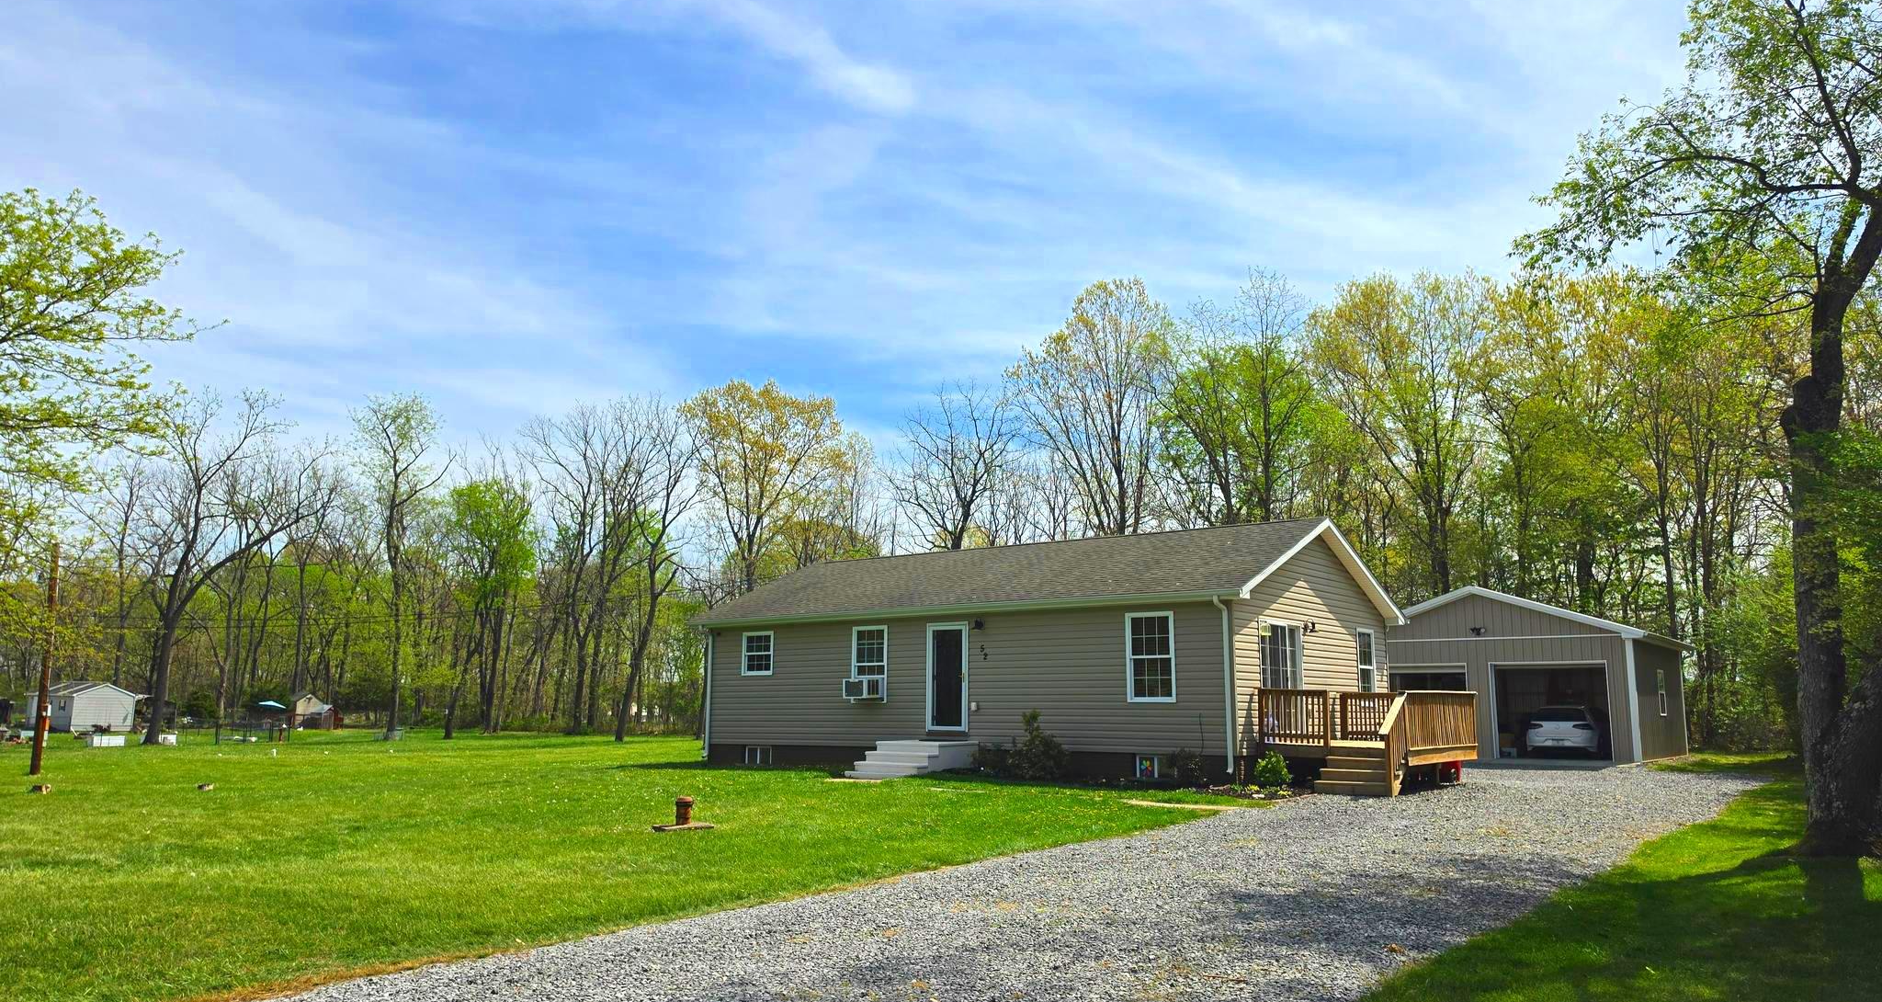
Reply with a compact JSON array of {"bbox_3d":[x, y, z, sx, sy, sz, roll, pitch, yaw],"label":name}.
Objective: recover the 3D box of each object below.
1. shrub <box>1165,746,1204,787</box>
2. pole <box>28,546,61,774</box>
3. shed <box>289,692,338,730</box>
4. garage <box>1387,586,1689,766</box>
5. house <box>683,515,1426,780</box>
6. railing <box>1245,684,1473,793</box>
[{"bbox_3d":[4.053,4.407,20.763,0.630,0.680,0.610,0,-10,0],"label":"shrub"},{"bbox_3d":[-19.867,3.466,27.787,0.200,5.173,0.200,6,-11,-35],"label":"pole"},{"bbox_3d":[-45.674,15.376,91.300,2.850,2.450,2.700,9,-13,-42],"label":"shed"},{"bbox_3d":[16.892,5.130,36.505,7.931,4.475,9.562,-7,-12,36],"label":"garage"},{"bbox_3d":[2.336,3.429,28.018,13.207,4.966,8.968,-7,-12,36],"label":"house"},{"bbox_3d":[7.527,4.196,22.089,2.573,1.631,5.065,-7,-12,36],"label":"railing"}]

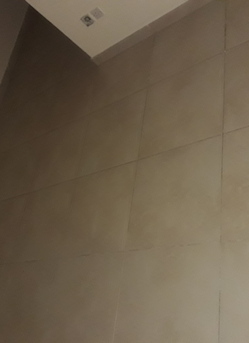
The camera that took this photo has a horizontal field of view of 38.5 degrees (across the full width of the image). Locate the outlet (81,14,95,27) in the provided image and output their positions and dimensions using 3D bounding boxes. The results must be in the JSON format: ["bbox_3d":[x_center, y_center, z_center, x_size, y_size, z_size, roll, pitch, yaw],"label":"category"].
[{"bbox_3d":[-0.286,-1.187,2.815,0.086,0.086,0.010,-16,54,39],"label":"outlet"}]

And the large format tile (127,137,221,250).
[{"bbox_3d":[0.271,0.131,1.991,0.600,0.010,0.600,-16,54,40],"label":"large format tile"}]

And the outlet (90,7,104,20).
[{"bbox_3d":[-0.207,-1.210,2.747,0.086,0.086,0.010,-16,54,39],"label":"outlet"}]

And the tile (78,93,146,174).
[{"bbox_3d":[-0.091,-0.272,2.644,0.600,0.010,0.600,-16,54,40],"label":"tile"}]

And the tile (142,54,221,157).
[{"bbox_3d":[0.353,-0.399,2.261,0.600,0.010,0.600,-16,54,40],"label":"tile"}]

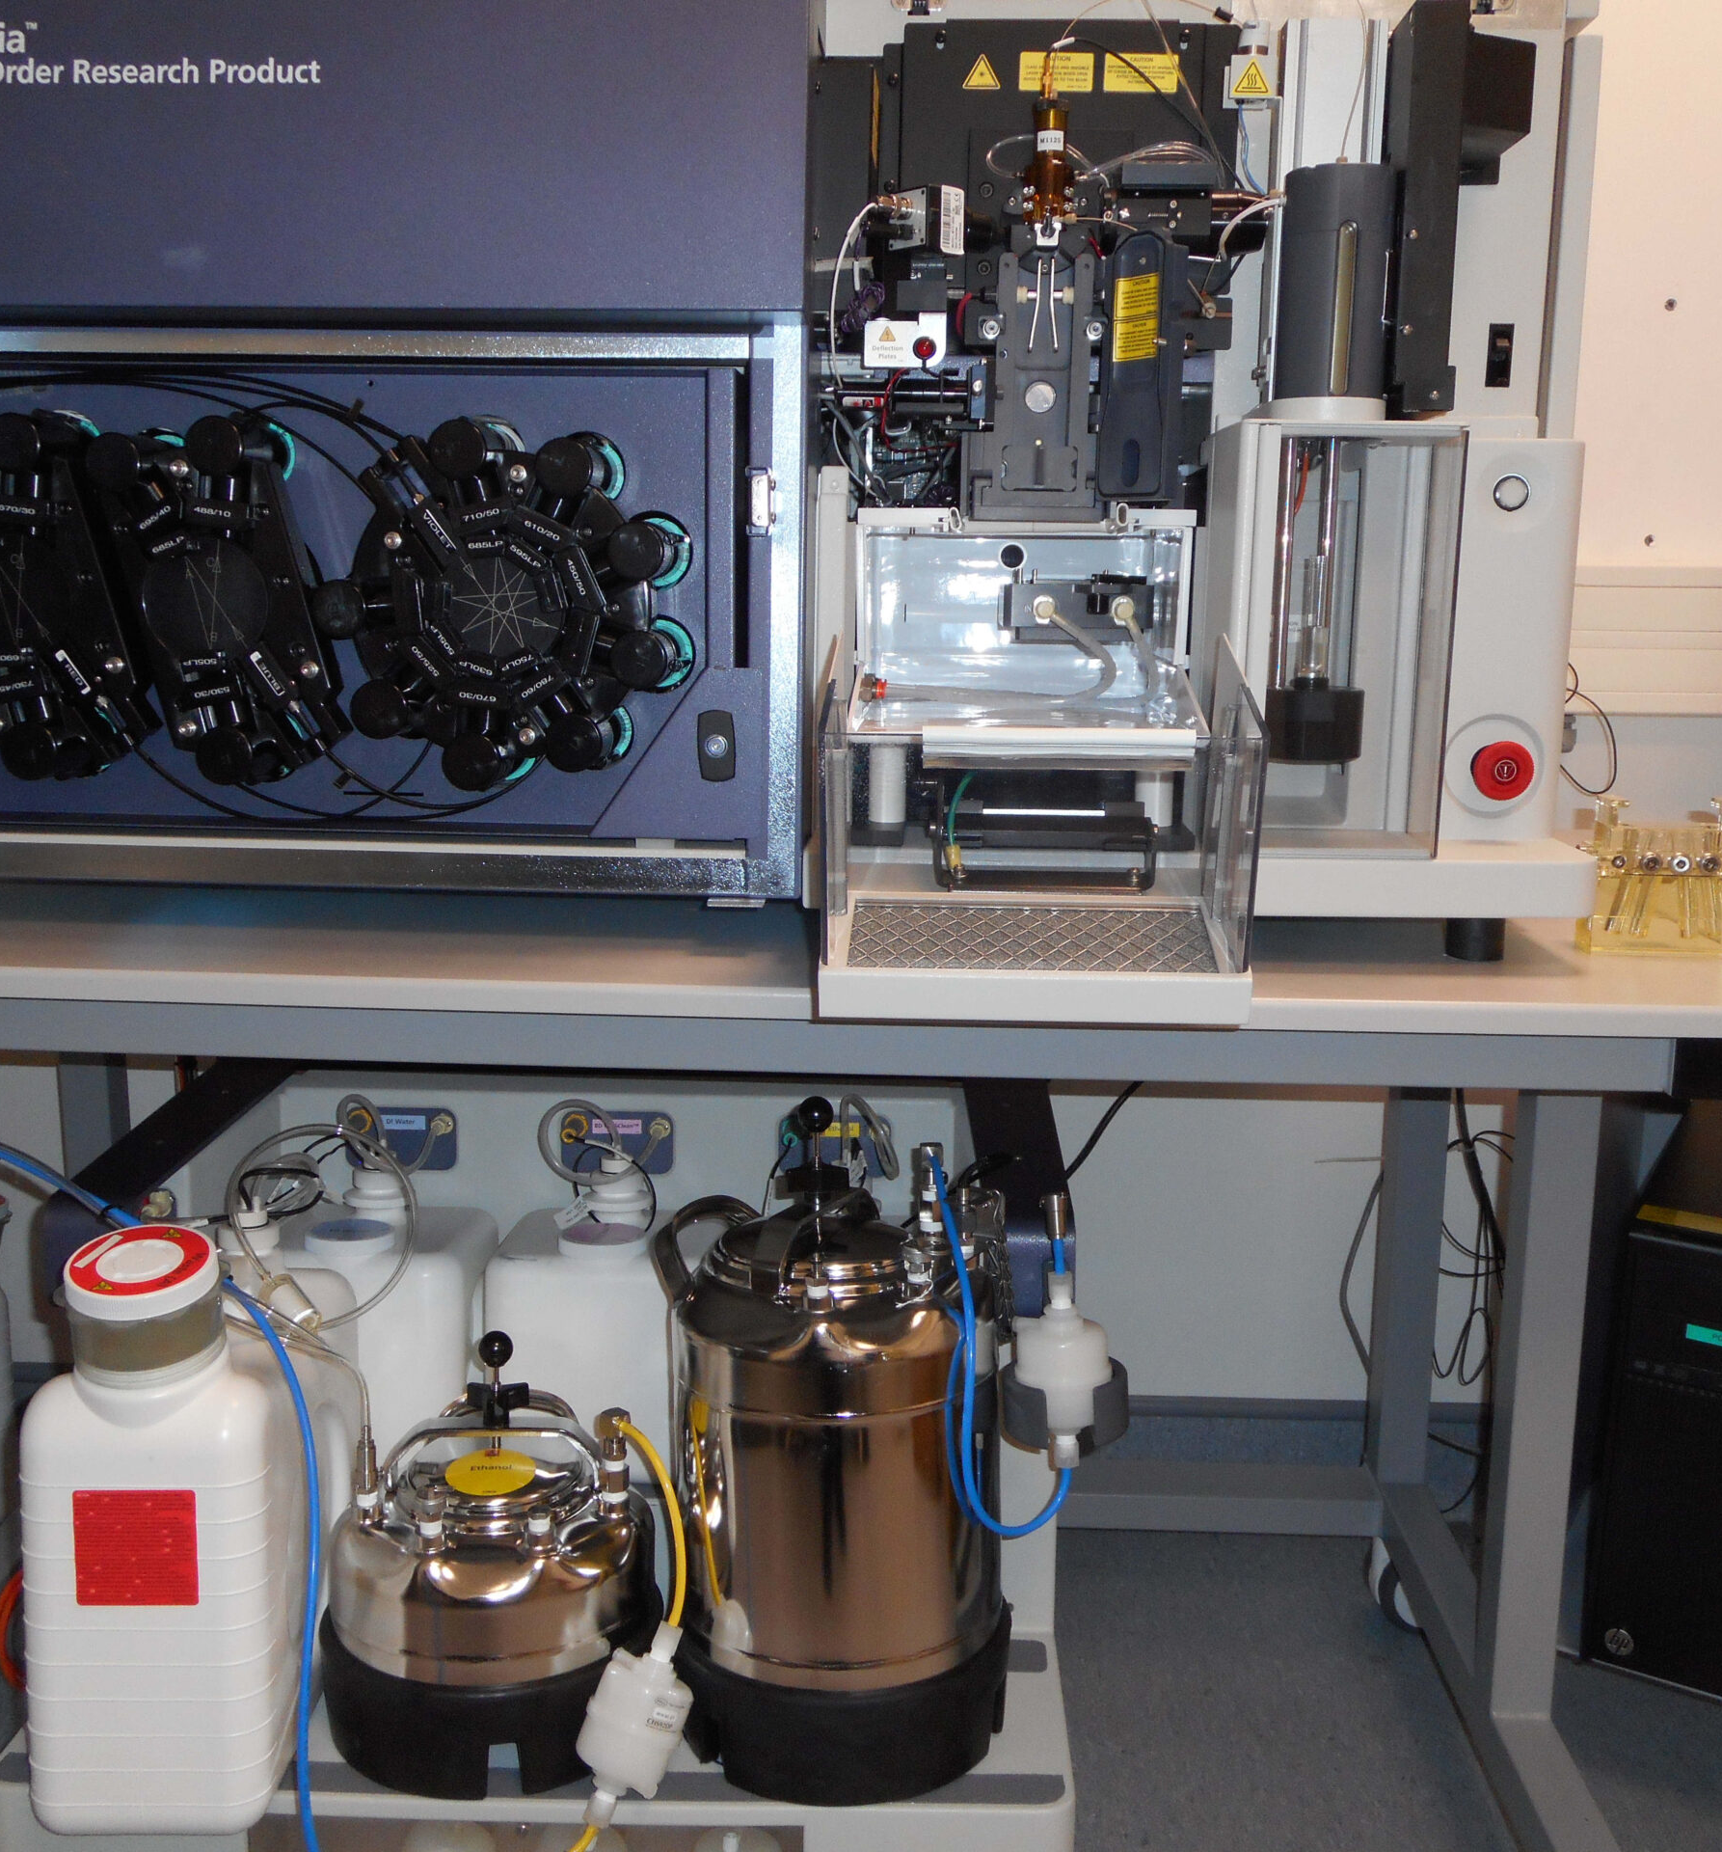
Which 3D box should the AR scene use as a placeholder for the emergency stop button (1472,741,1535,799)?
[{"bbox_3d":[0.440,-0.108,1.225,0.041,0.041,0.030,1,11,3],"label":"emergency stop button"}]

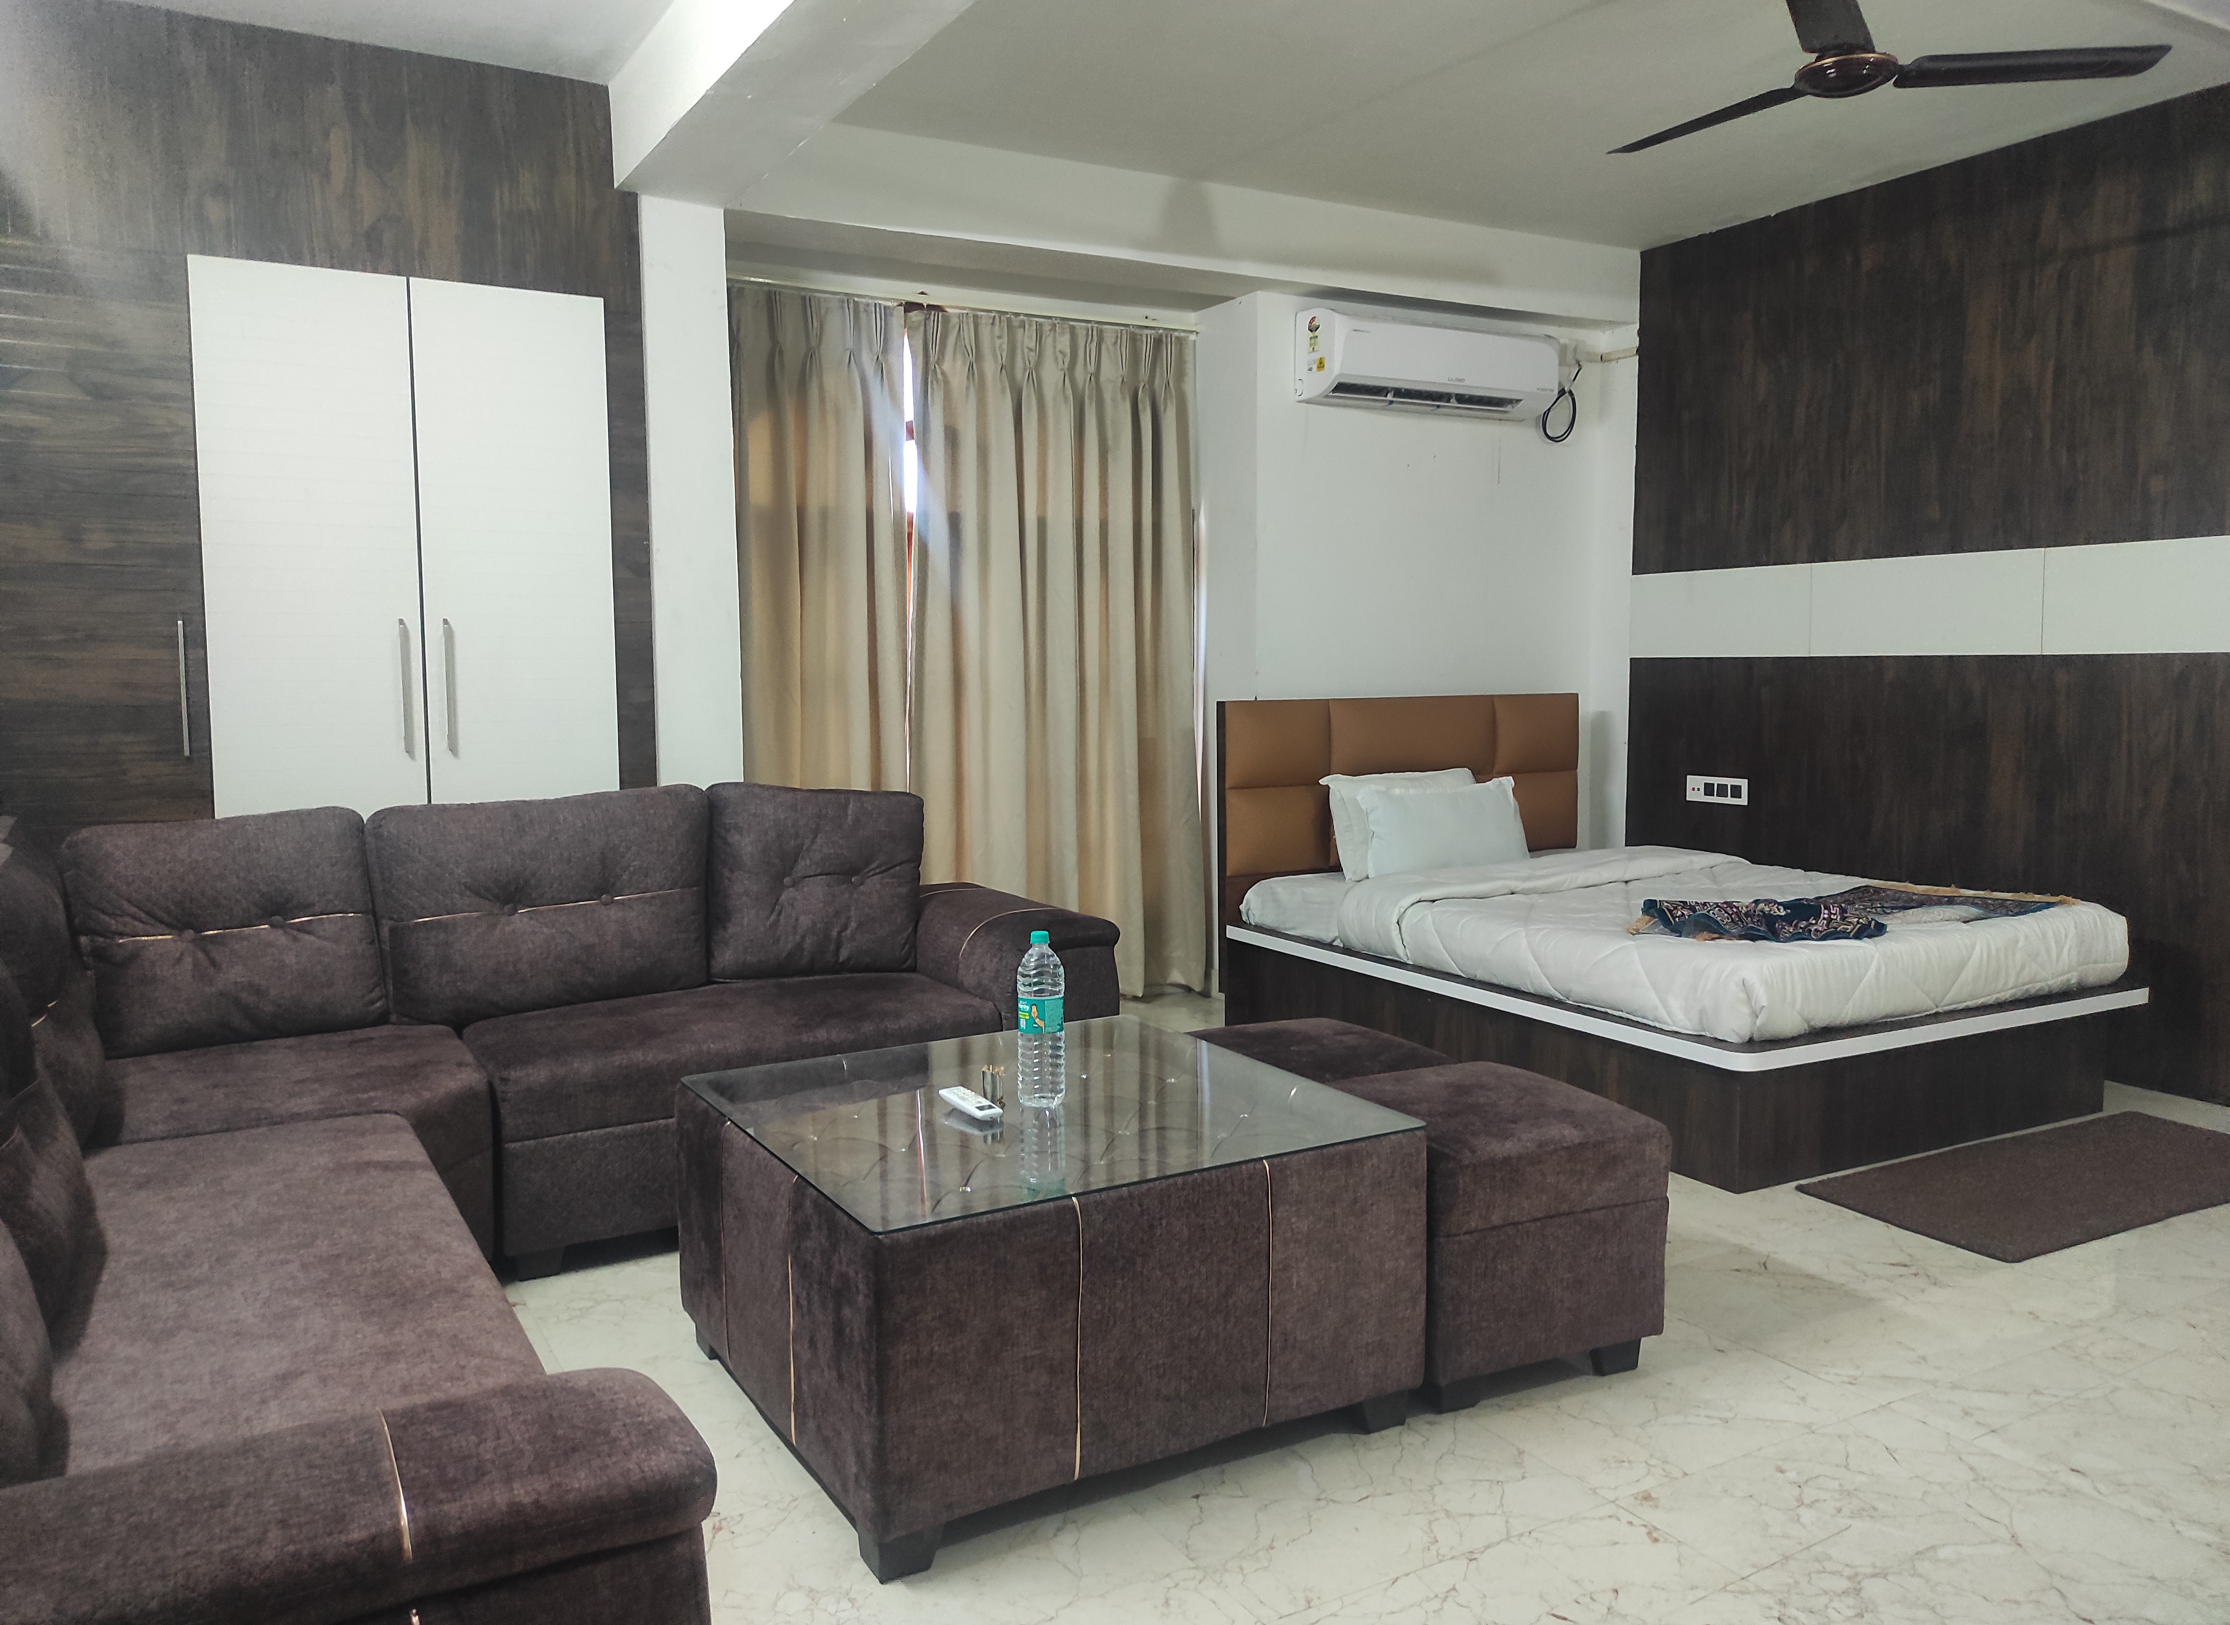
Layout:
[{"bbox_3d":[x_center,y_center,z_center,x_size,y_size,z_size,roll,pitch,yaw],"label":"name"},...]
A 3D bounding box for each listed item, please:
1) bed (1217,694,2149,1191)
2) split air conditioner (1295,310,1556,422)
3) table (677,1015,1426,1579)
[{"bbox_3d":[1.504,0.208,4.670,1.515,1.052,2.083,-3,6,-28],"label":"bed"},{"bbox_3d":[1.082,-1.522,5.494,0.972,0.292,0.216,-3,6,-28],"label":"split air conditioner"},{"bbox_3d":[-0.134,0.699,2.667,0.922,0.459,0.913,-3,6,-30],"label":"table"}]

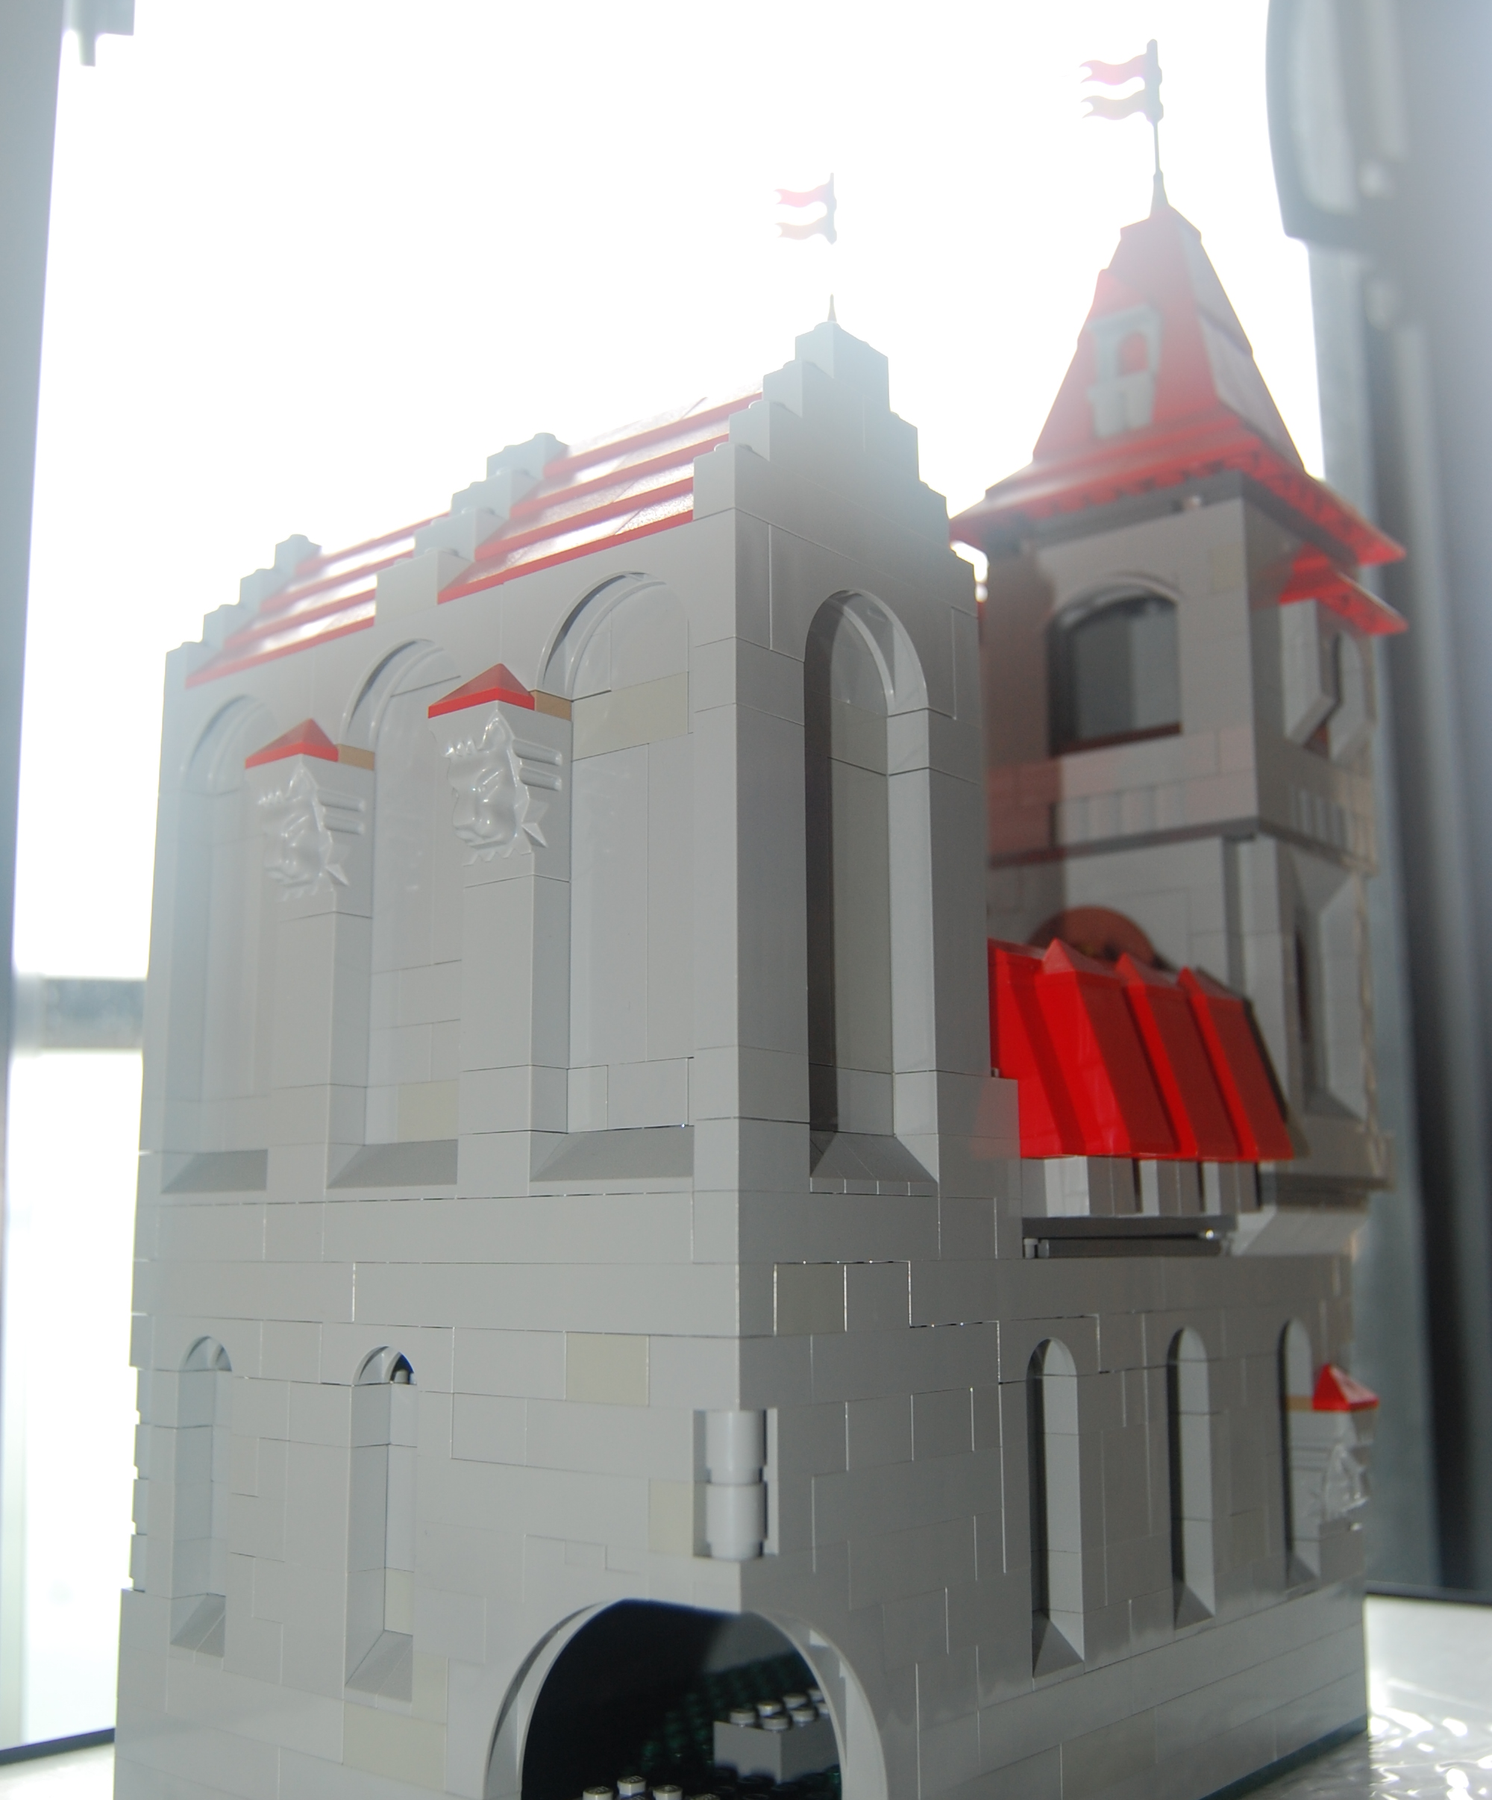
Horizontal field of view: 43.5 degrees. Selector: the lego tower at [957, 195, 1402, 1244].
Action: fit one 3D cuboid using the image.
[{"bbox_3d":[0.099,-0.045,0.427,0.082,0.250,0.082,-9,-13,39],"label":"lego tower"}]

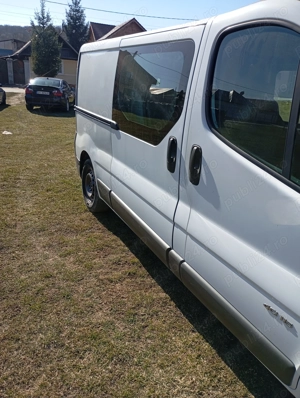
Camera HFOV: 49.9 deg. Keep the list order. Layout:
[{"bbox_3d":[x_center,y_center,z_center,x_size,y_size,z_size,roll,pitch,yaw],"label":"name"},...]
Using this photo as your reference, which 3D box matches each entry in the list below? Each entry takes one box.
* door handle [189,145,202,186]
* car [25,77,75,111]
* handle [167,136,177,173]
[{"bbox_3d":[0.225,-0.163,1.575,0.045,0.194,0.045,-7,23,-25],"label":"door handle"},{"bbox_3d":[-4.791,-5.156,15.766,1.820,1.430,4.530,1,20,-8],"label":"car"},{"bbox_3d":[0.123,-0.240,1.769,0.045,0.195,0.045,-7,23,-25],"label":"handle"}]

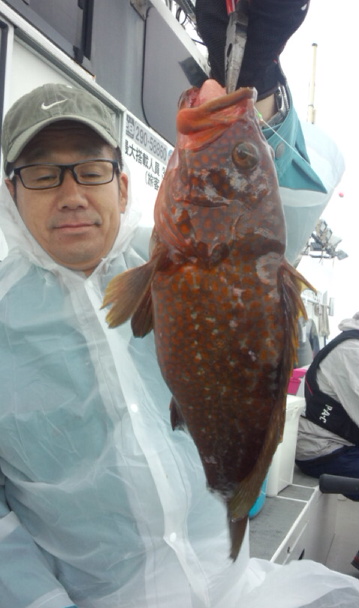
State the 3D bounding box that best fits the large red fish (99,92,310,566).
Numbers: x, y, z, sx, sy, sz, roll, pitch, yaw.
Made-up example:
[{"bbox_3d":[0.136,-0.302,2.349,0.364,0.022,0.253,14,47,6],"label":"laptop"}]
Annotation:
[{"bbox_3d":[0.028,0.016,0.450,0.185,0.445,0.085,-3,2,-8],"label":"large red fish"}]

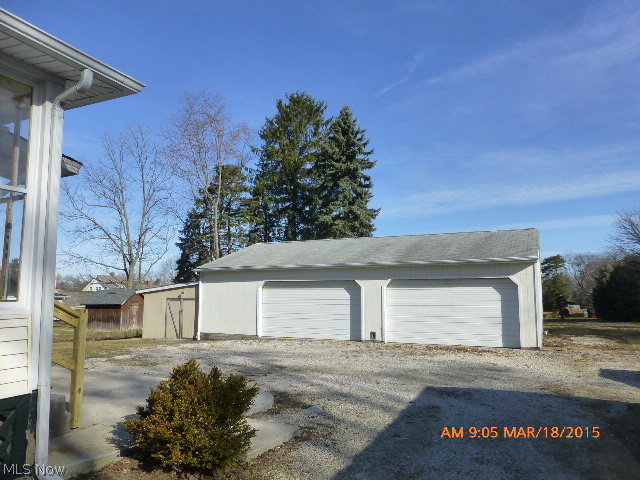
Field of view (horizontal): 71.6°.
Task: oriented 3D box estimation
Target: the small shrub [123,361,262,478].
[{"bbox_3d":[-1.195,1.573,4.064,1.219,0.899,1.150,1,-6,-16],"label":"small shrub"}]

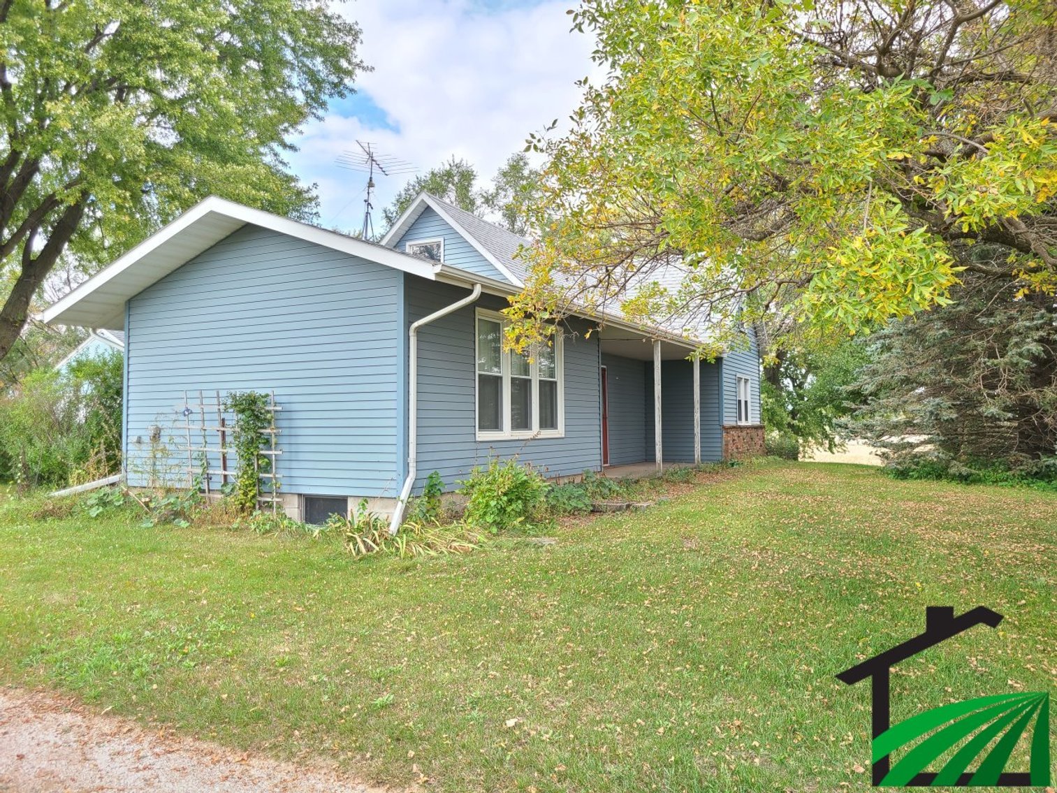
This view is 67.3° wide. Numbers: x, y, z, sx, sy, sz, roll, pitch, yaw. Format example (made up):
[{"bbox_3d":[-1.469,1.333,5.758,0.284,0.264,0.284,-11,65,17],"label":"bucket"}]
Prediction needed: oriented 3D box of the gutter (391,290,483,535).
[{"bbox_3d":[-1.042,0.133,8.844,0.947,2.765,0.503,-1,-2,28],"label":"gutter"}]

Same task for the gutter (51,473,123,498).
[{"bbox_3d":[-6.662,1.373,11.971,1.893,0.090,0.090,-13,-8,27],"label":"gutter"}]

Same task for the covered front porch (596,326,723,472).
[{"bbox_3d":[2.445,0.280,16.544,1.802,2.472,5.070,-1,-2,28],"label":"covered front porch"}]

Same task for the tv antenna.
[{"bbox_3d":[-3.857,-5.133,20.100,2.250,2.450,2.500,-1,-2,7],"label":"tv antenna"}]

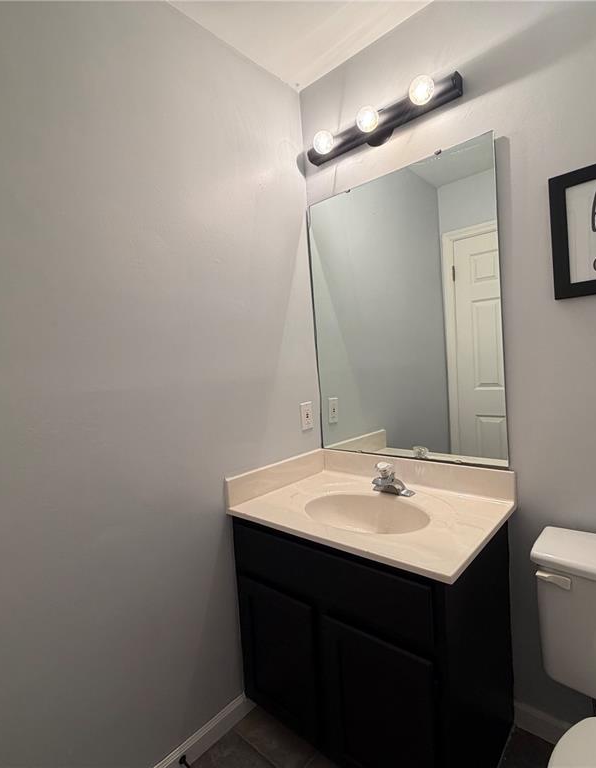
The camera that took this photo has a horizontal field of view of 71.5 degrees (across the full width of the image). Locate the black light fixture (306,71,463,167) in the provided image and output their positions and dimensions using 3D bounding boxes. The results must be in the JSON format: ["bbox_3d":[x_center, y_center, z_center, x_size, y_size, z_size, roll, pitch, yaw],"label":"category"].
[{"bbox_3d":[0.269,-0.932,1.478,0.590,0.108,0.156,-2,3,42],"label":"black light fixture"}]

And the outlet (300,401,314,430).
[{"bbox_3d":[0.042,0.141,1.779,0.008,0.115,0.072,-2,3,42],"label":"outlet"}]

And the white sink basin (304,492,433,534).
[{"bbox_3d":[0.216,0.476,1.319,0.411,0.130,0.306,-2,3,42],"label":"white sink basin"}]

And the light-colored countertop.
[{"bbox_3d":[0.216,0.363,1.380,0.789,0.124,0.562,-2,3,42],"label":"light-colored countertop"}]

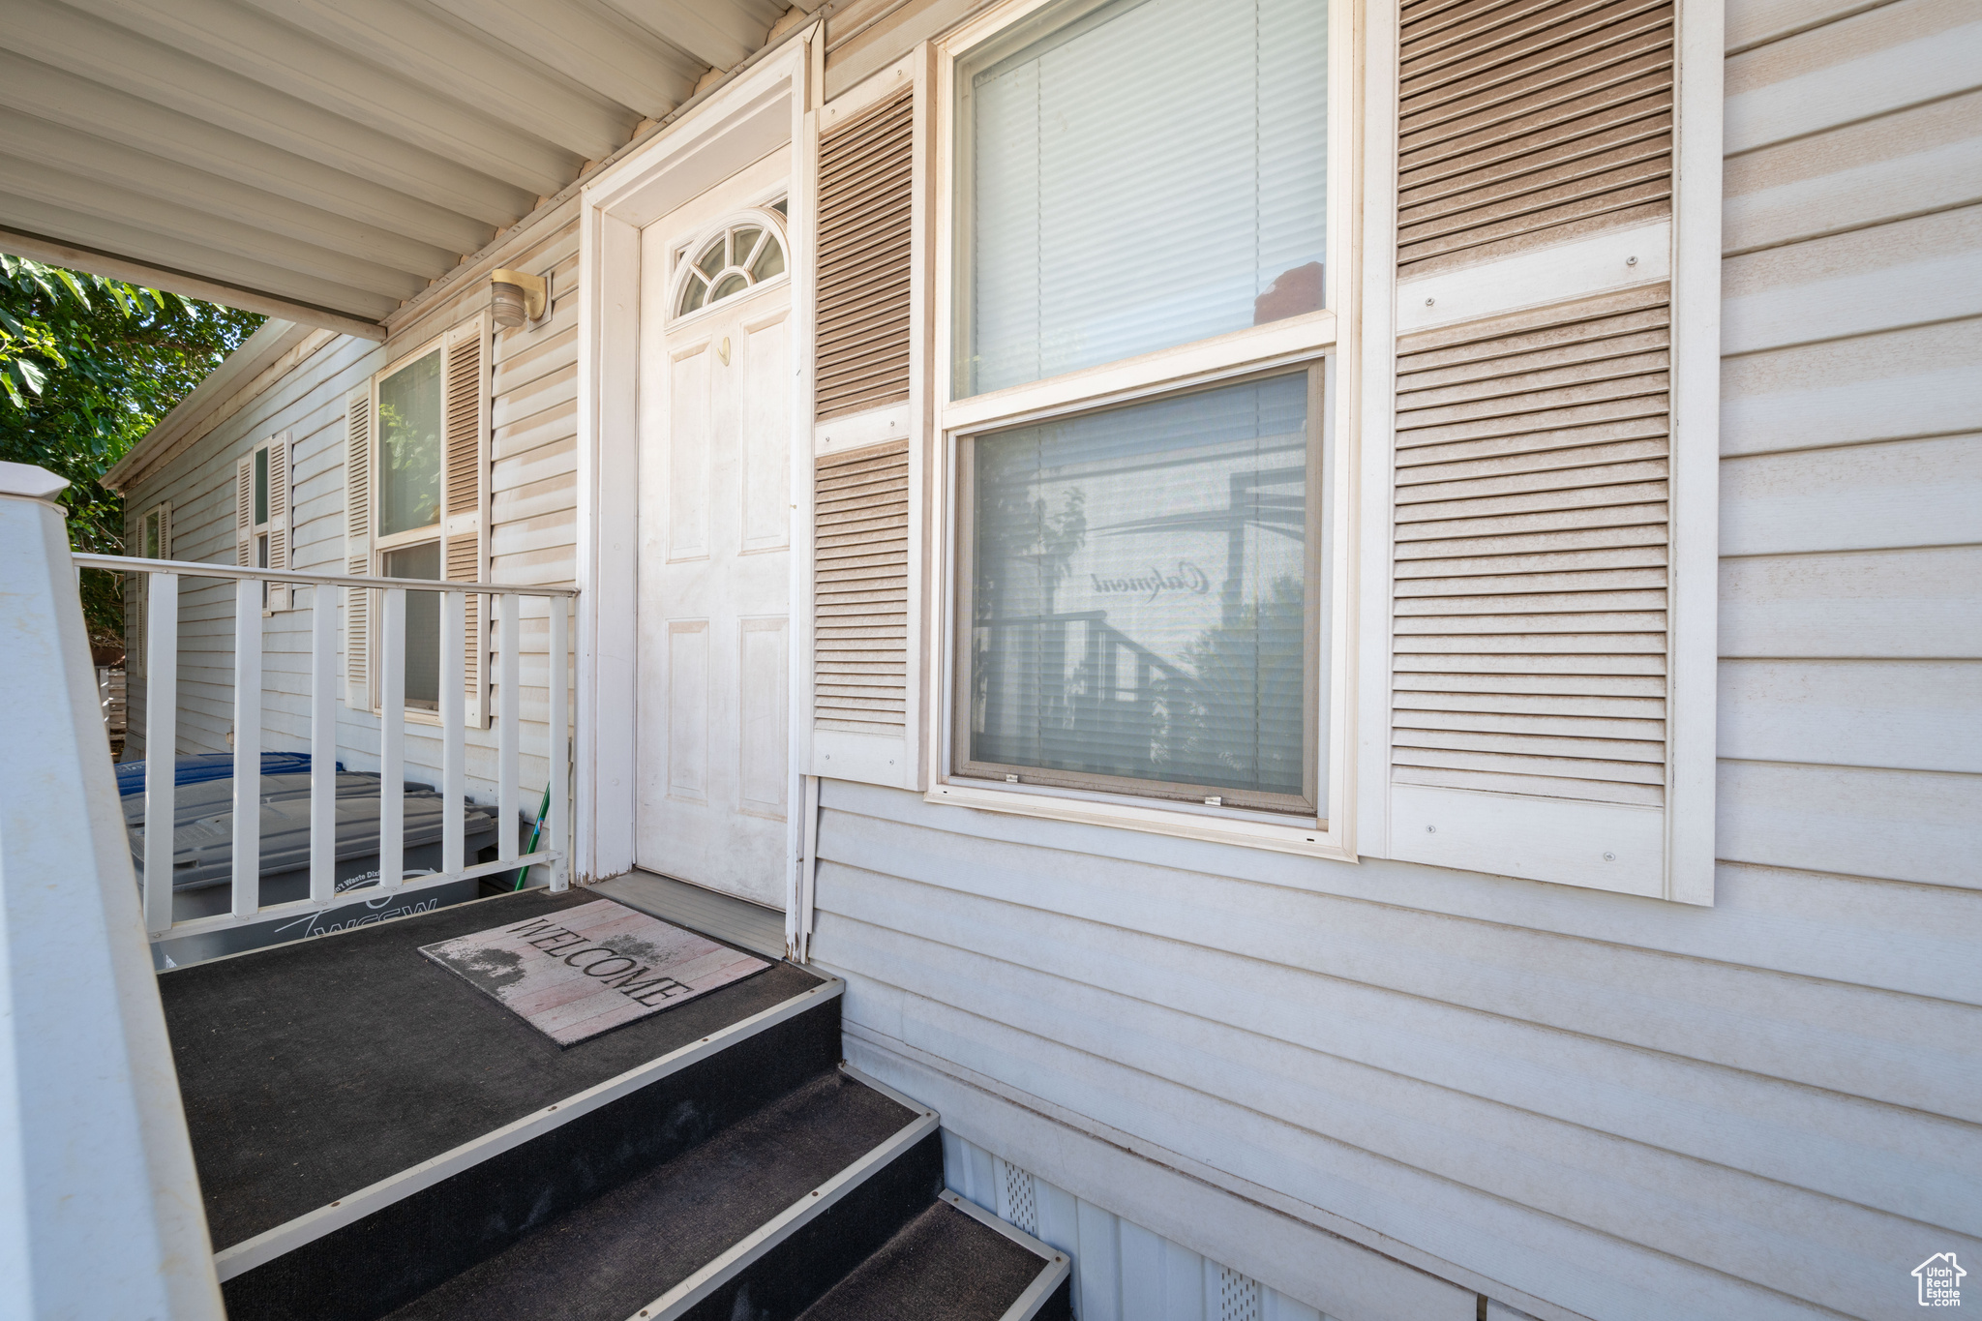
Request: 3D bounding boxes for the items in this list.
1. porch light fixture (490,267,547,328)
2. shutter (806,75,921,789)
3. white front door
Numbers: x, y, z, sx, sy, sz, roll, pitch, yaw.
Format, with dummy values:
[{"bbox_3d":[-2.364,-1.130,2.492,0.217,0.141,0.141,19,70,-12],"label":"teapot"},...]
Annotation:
[{"bbox_3d":[-1.484,-1.118,2.405,0.115,0.176,0.135,1,0,35],"label":"porch light fixture"},{"bbox_3d":[-0.273,-0.482,1.632,0.357,1.480,0.030,1,0,35],"label":"shutter"},{"bbox_3d":[-0.703,-0.332,2.089,0.840,1.915,0.045,1,0,35],"label":"white front door"}]

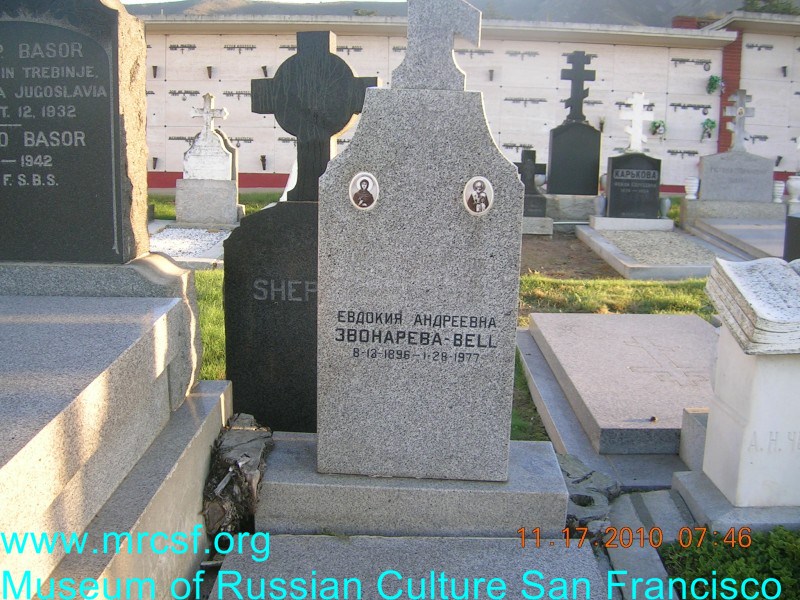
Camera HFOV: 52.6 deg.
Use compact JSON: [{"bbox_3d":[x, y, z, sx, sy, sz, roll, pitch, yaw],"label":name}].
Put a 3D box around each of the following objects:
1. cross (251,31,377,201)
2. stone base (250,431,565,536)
[{"bbox_3d":[-0.299,-0.655,2.917,0.456,0.599,0.130,2,10,6],"label":"cross"},{"bbox_3d":[0.036,0.577,2.550,0.915,0.157,0.367,2,14,2],"label":"stone base"}]

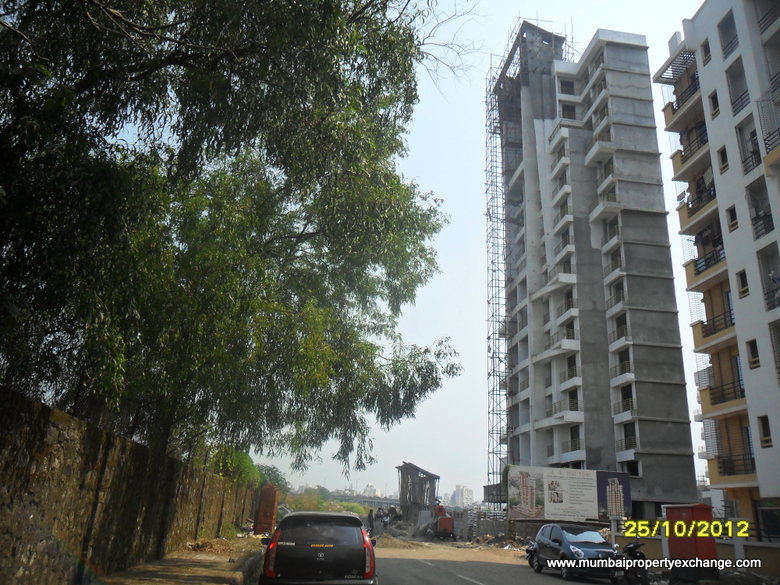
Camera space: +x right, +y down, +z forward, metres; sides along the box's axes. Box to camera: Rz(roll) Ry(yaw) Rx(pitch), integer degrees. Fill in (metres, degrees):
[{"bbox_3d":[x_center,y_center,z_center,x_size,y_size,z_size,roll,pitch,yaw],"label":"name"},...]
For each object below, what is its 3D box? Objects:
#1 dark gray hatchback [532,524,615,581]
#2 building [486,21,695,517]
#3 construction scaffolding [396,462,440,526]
[{"bbox_3d":[5.790,8.100,19.060,1.600,1.490,3.520,5,-20,-6],"label":"dark gray hatchback"},{"bbox_3d":[17.713,-3.897,61.639,11.000,54.300,20.500,5,-20,-5],"label":"building"},{"bbox_3d":[2.240,16.270,47.938,3.200,5.400,2.600,5,-20,-5],"label":"construction scaffolding"}]

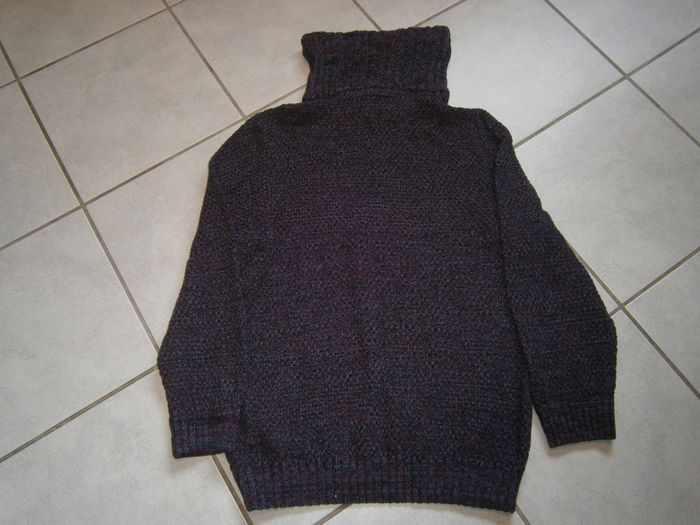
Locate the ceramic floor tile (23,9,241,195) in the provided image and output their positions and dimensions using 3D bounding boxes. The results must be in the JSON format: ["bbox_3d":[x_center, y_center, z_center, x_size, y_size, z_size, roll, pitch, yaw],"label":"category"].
[{"bbox_3d":[-0.416,-0.307,0.997,0.315,0.010,0.315,-32,72,-10],"label":"ceramic floor tile"}]

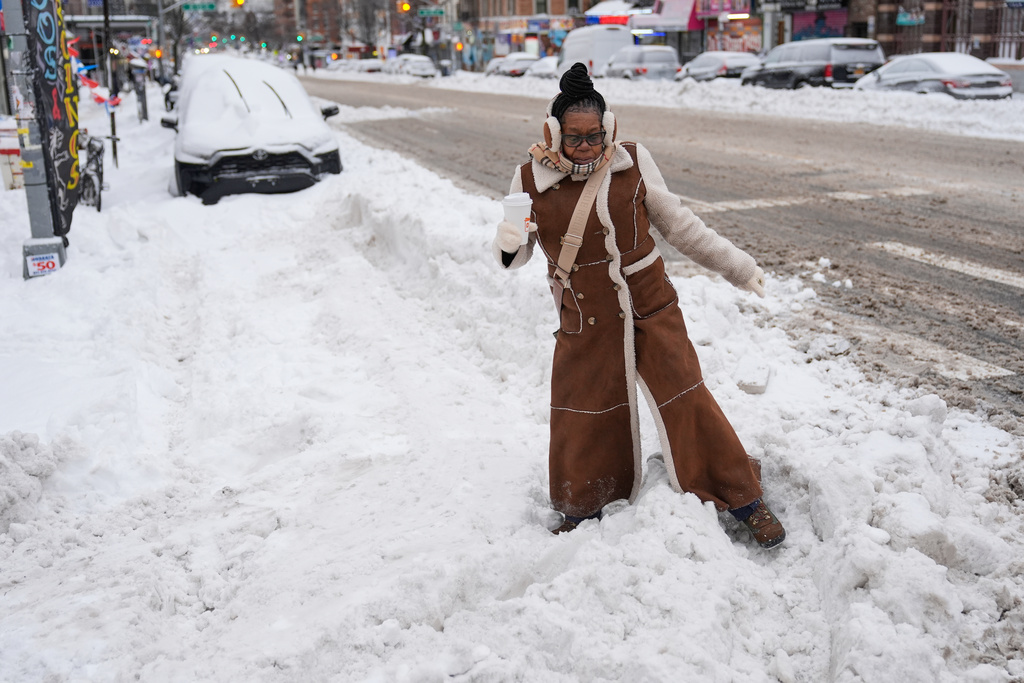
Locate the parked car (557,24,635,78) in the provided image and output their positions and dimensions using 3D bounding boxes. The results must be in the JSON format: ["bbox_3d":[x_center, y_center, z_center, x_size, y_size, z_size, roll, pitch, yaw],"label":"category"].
[{"bbox_3d":[3.633,-12.907,53.387,2.050,2.750,5.850,-5,14,-15],"label":"parked car"}]

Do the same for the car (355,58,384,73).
[{"bbox_3d":[-13.017,-25.949,110.233,1.800,1.500,4.700,-5,14,-15],"label":"car"}]

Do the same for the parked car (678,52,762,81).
[{"bbox_3d":[7.260,-9.282,40.884,1.800,1.560,4.500,-5,14,-15],"label":"parked car"}]

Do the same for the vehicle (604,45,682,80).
[{"bbox_3d":[5.771,-11.931,50.719,1.870,1.740,4.650,-5,15,-15],"label":"vehicle"}]

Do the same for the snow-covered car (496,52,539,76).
[{"bbox_3d":[0.520,-16.569,70.186,1.820,1.480,4.700,-5,15,-15],"label":"snow-covered car"}]

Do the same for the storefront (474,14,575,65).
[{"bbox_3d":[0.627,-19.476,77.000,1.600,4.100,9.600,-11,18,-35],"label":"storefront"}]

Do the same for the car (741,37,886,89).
[{"bbox_3d":[9.778,-8.899,38.138,2.040,1.890,5.550,-5,15,-17],"label":"car"}]

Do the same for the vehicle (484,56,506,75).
[{"bbox_3d":[-0.348,-15.986,68.751,1.800,1.520,4.500,-5,14,-15],"label":"vehicle"}]

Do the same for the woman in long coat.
[{"bbox_3d":[0.440,-0.100,3.880,0.950,1.620,0.600,1,15,8],"label":"woman in long coat"}]

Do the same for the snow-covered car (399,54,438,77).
[{"bbox_3d":[-7.297,-21.289,90.251,1.920,1.800,4.800,-5,14,-15],"label":"snow-covered car"}]

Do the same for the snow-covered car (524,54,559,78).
[{"bbox_3d":[2.174,-13.629,59.042,1.800,1.500,4.600,-5,14,-15],"label":"snow-covered car"}]

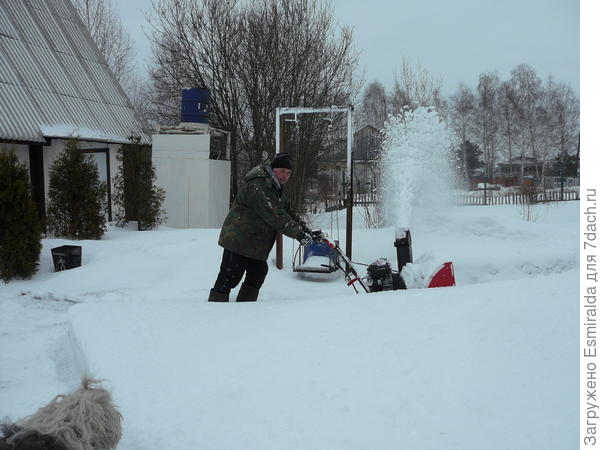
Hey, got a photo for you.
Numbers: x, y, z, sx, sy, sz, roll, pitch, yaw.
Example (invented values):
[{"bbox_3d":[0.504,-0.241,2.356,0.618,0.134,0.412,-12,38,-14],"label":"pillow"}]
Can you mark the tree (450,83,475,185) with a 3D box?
[{"bbox_3d":[14.731,-8.159,55.000,2.700,9.600,2.700,1,4,0],"label":"tree"}]

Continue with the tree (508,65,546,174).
[{"bbox_3d":[21.653,-9.512,58.000,3.500,11.800,3.500,1,4,0],"label":"tree"}]

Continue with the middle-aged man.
[{"bbox_3d":[-0.380,0.142,5.550,0.920,1.600,0.620,2,4,16],"label":"middle-aged man"}]

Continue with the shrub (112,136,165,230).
[{"bbox_3d":[-3.035,-0.733,11.400,0.950,1.820,0.950,1,4,0],"label":"shrub"}]

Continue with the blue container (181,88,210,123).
[{"bbox_3d":[-2.101,-2.393,12.200,0.580,0.710,0.580,1,4,0],"label":"blue container"}]

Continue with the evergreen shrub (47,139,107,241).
[{"bbox_3d":[-3.610,-0.533,9.800,0.950,1.750,0.950,1,4,0],"label":"evergreen shrub"}]

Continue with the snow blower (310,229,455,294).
[{"bbox_3d":[0.716,0.467,5.400,1.270,0.900,0.600,2,4,16],"label":"snow blower"}]

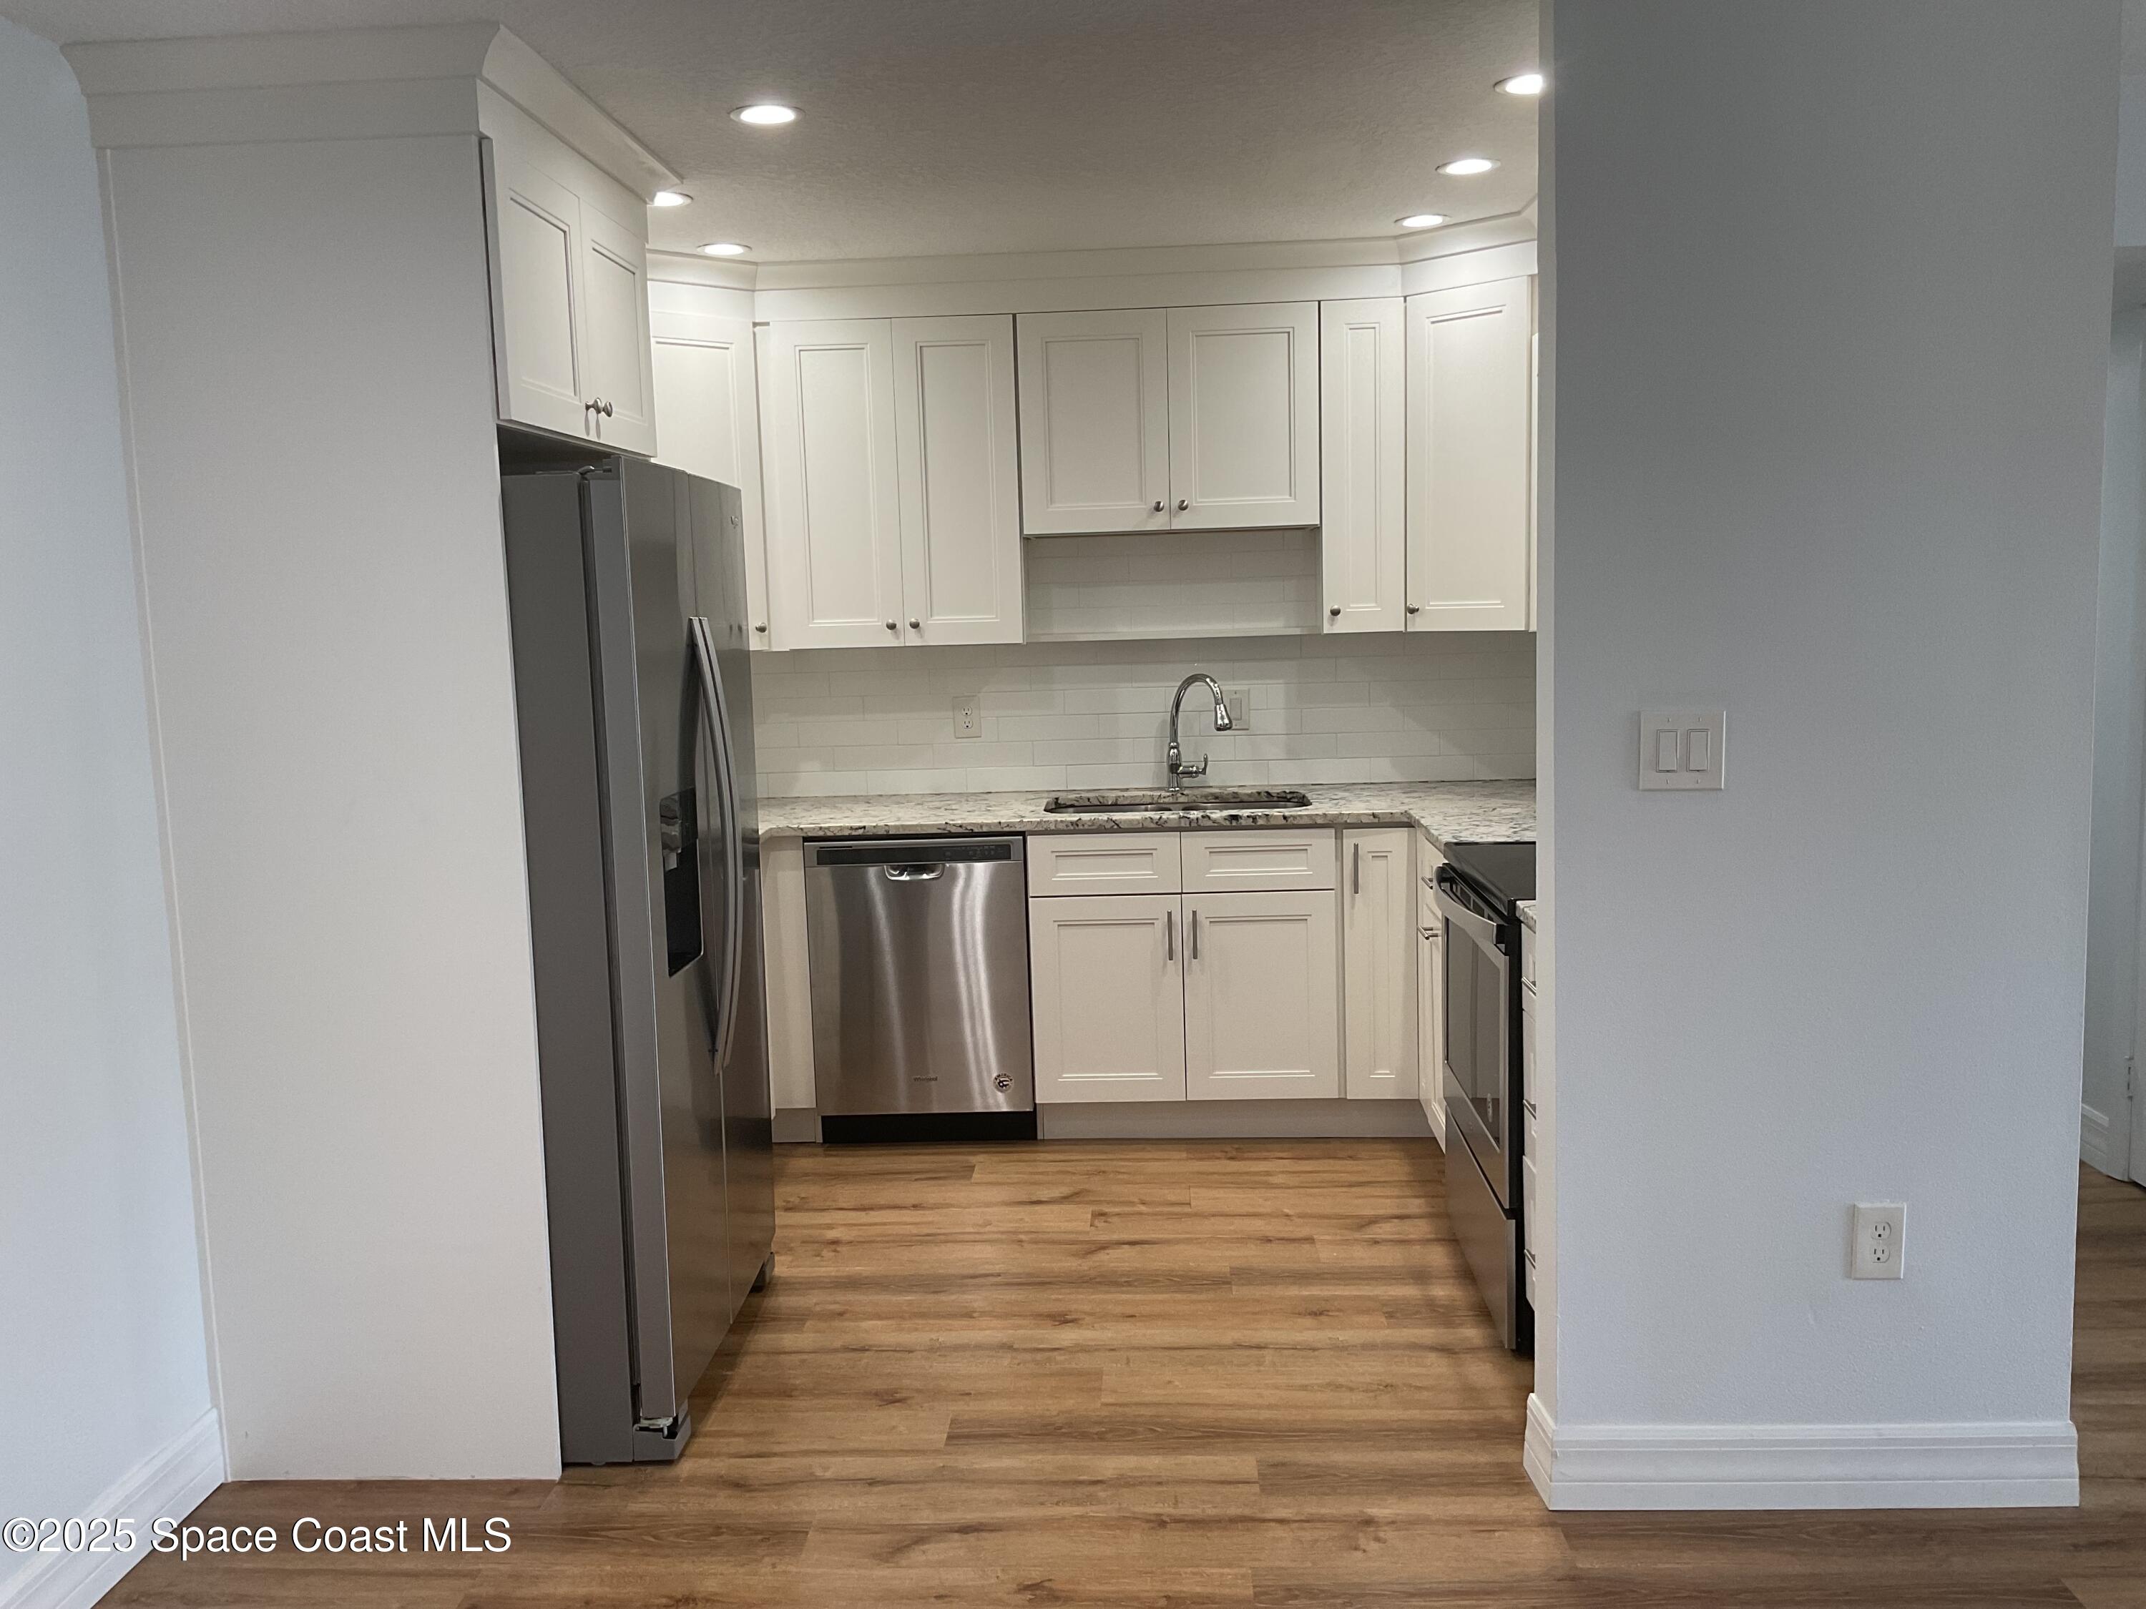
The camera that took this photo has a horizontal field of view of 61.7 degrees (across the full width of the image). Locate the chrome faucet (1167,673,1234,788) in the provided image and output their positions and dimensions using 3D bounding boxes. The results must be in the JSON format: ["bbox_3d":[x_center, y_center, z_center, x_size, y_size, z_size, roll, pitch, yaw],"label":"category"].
[{"bbox_3d":[0.350,-0.200,5.256,0.230,0.355,0.110,5,9,44],"label":"chrome faucet"}]

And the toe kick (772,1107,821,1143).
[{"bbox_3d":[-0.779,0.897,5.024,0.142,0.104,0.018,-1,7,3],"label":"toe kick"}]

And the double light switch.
[{"bbox_3d":[0.956,-0.084,2.818,0.127,0.123,0.012,-1,7,3],"label":"double light switch"}]

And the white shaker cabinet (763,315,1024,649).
[{"bbox_3d":[-0.507,-0.920,5.224,0.730,0.915,0.325,-1,7,3],"label":"white shaker cabinet"}]

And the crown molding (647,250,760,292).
[{"bbox_3d":[-1.006,-1.414,4.756,0.410,0.068,0.065,-8,9,-42],"label":"crown molding"}]

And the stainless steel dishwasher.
[{"bbox_3d":[-0.400,0.491,5.222,0.603,0.865,0.620,-1,7,3],"label":"stainless steel dishwasher"}]

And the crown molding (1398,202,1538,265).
[{"bbox_3d":[1.026,-1.493,4.746,0.060,0.065,0.430,-8,9,-42],"label":"crown molding"}]

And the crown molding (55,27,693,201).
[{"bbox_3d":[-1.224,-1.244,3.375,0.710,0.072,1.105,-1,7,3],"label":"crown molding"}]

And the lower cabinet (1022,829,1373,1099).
[{"bbox_3d":[0.358,0.413,5.172,0.900,0.755,0.610,-1,7,3],"label":"lower cabinet"}]

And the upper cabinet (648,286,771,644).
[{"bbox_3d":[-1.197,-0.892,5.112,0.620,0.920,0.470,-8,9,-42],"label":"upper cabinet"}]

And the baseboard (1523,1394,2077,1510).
[{"bbox_3d":[1.211,1.075,3.011,0.855,0.139,0.150,-1,7,3],"label":"baseboard"}]

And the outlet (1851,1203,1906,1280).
[{"bbox_3d":[1.297,0.706,2.894,0.081,0.125,0.008,-1,7,3],"label":"outlet"}]

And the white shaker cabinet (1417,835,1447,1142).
[{"bbox_3d":[1.220,0.454,4.586,0.610,0.755,0.490,-1,7,3],"label":"white shaker cabinet"}]

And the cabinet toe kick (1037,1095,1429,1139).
[{"bbox_3d":[0.454,0.876,5.006,1.090,0.112,0.018,-1,7,3],"label":"cabinet toe kick"}]

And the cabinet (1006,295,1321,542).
[{"bbox_3d":[0.274,-1.085,5.168,0.835,0.615,0.325,-1,7,3],"label":"cabinet"}]

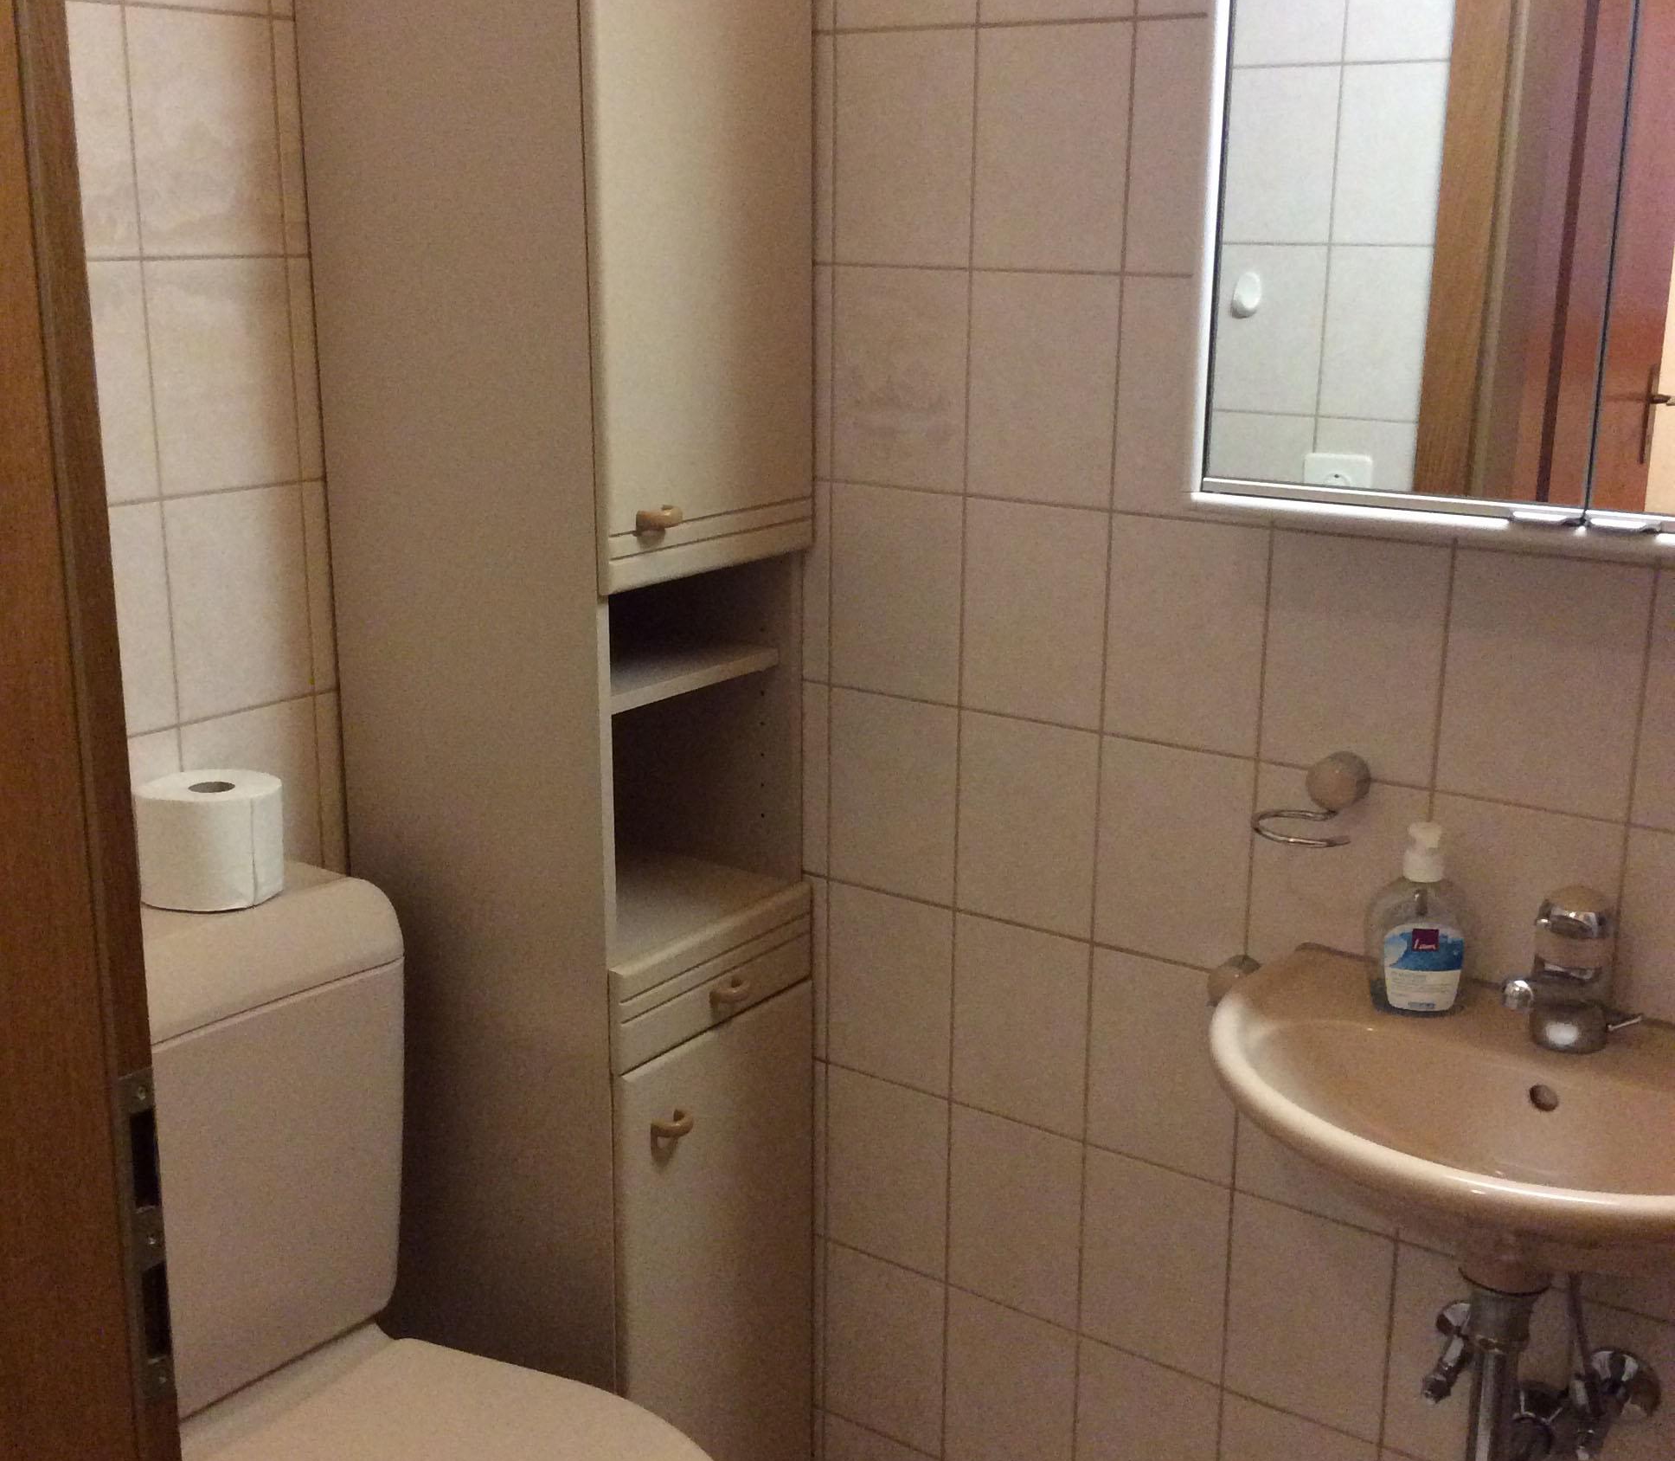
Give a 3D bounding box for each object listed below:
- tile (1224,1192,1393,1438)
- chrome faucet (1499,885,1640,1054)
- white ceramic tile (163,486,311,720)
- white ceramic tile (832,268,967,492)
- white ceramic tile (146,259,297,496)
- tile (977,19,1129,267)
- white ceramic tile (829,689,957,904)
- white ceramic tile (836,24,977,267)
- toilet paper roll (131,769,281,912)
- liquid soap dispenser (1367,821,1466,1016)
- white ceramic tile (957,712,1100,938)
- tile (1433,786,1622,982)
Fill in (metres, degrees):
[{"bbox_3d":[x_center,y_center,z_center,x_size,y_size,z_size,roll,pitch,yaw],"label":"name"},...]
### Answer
[{"bbox_3d":[0.425,0.526,1.864,0.151,0.199,0.011,11,18,35],"label":"tile"},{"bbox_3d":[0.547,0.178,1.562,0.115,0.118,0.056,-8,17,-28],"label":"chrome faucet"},{"bbox_3d":[-0.543,-0.117,1.870,0.011,0.199,0.151,11,18,35],"label":"white ceramic tile"},{"bbox_3d":[0.059,-0.324,1.892,0.149,0.198,0.010,11,18,34],"label":"white ceramic tile"},{"bbox_3d":[-0.541,-0.313,1.820,0.011,0.199,0.151,11,18,35],"label":"white ceramic tile"},{"bbox_3d":[0.184,-0.496,1.764,0.150,0.199,0.010,11,18,34],"label":"tile"},{"bbox_3d":[0.057,0.064,2.028,0.151,0.199,0.011,11,18,35],"label":"white ceramic tile"},{"bbox_3d":[0.061,-0.520,1.850,0.150,0.199,0.010,11,18,34],"label":"white ceramic tile"},{"bbox_3d":[-0.535,0.093,1.766,0.116,0.092,0.116,0,14,0],"label":"toilet paper roll"},{"bbox_3d":[0.463,0.141,1.632,0.081,0.151,0.052,5,16,16],"label":"liquid soap dispenser"},{"bbox_3d":[0.179,0.087,1.919,0.150,0.199,0.010,11,18,34],"label":"white ceramic tile"},{"bbox_3d":[0.545,0.157,1.654,0.149,0.198,0.010,11,18,34],"label":"tile"}]

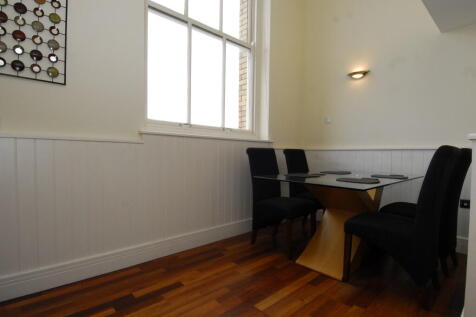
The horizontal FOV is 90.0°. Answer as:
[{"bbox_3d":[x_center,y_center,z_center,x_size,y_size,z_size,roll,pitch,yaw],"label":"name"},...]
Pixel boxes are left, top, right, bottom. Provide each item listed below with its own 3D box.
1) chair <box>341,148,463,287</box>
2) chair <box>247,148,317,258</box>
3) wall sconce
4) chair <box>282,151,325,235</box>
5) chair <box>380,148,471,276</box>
[{"bbox_3d":[1.190,0.444,1.753,0.441,1.027,0.622,0,2,-41],"label":"chair"},{"bbox_3d":[0.461,0.412,2.534,0.441,1.027,0.622,0,2,-41],"label":"chair"},{"bbox_3d":[1.551,-1.077,3.110,0.110,0.105,0.275,0,2,-41],"label":"wall sconce"},{"bbox_3d":[0.953,0.409,2.968,0.441,1.027,0.617,0,2,-41],"label":"chair"},{"bbox_3d":[1.697,0.442,2.181,0.436,1.027,0.617,0,2,-41],"label":"chair"}]

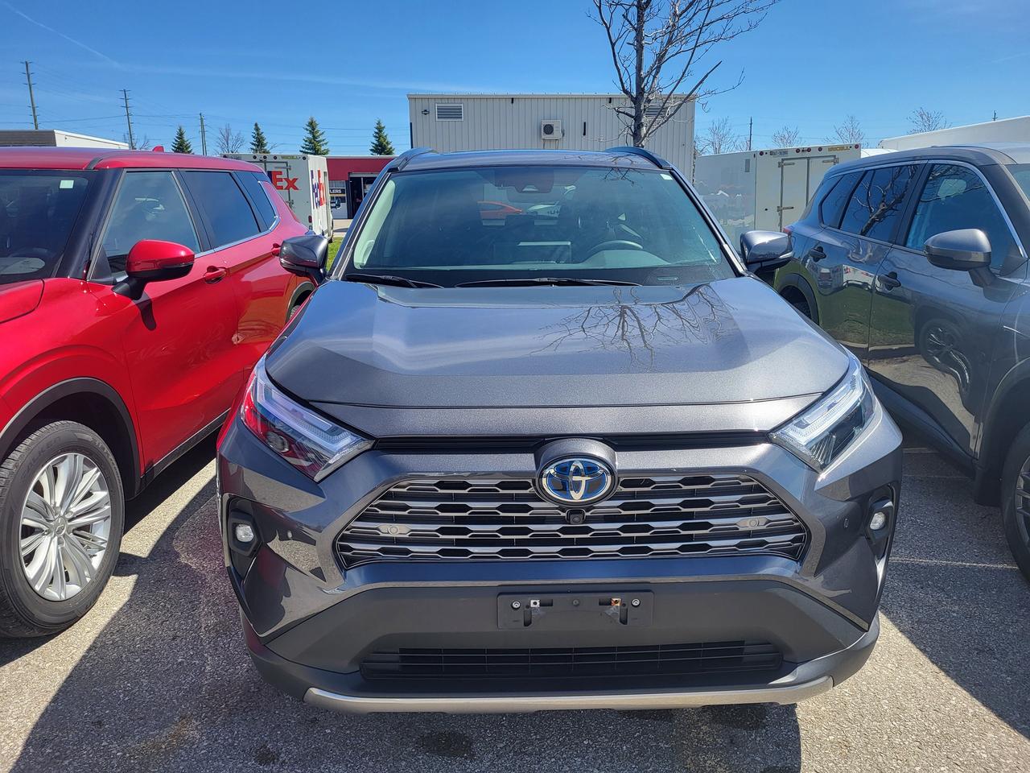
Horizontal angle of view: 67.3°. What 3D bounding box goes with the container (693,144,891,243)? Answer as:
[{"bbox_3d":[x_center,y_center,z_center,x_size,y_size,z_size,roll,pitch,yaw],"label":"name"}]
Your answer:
[{"bbox_3d":[6.422,-4.782,19.582,2.350,2.300,4.500,-2,14,-4],"label":"container"}]

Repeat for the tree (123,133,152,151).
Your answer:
[{"bbox_3d":[-38.716,-21.824,80.609,4.300,8.827,4.300,-8,15,-26],"label":"tree"}]

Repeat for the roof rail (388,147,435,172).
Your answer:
[{"bbox_3d":[-0.488,-1.217,4.228,0.100,0.130,1.820,-1,13,-1],"label":"roof rail"}]

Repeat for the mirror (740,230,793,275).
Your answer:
[{"bbox_3d":[1.033,-0.546,3.181,0.220,0.200,0.150,-1,12,-1],"label":"mirror"}]

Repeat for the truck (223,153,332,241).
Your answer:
[{"bbox_3d":[-7.688,-5.991,25.845,2.420,2.850,6.300,-3,12,-8],"label":"truck"}]

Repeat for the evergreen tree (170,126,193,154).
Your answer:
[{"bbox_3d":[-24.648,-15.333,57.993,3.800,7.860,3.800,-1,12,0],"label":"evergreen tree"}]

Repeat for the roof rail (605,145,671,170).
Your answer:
[{"bbox_3d":[0.601,-1.237,4.246,0.100,0.130,1.820,-1,13,-1],"label":"roof rail"}]

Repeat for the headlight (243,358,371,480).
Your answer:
[{"bbox_3d":[-0.515,0.077,1.914,0.400,0.230,0.500,-1,13,-1],"label":"headlight"}]

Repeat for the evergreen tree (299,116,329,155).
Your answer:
[{"bbox_3d":[-19.067,-21.101,74.850,4.800,9.528,4.800,-4,14,-15],"label":"evergreen tree"}]

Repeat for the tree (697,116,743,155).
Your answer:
[{"bbox_3d":[13.861,-14.602,53.155,4.500,7.410,4.500,-1,12,0],"label":"tree"}]

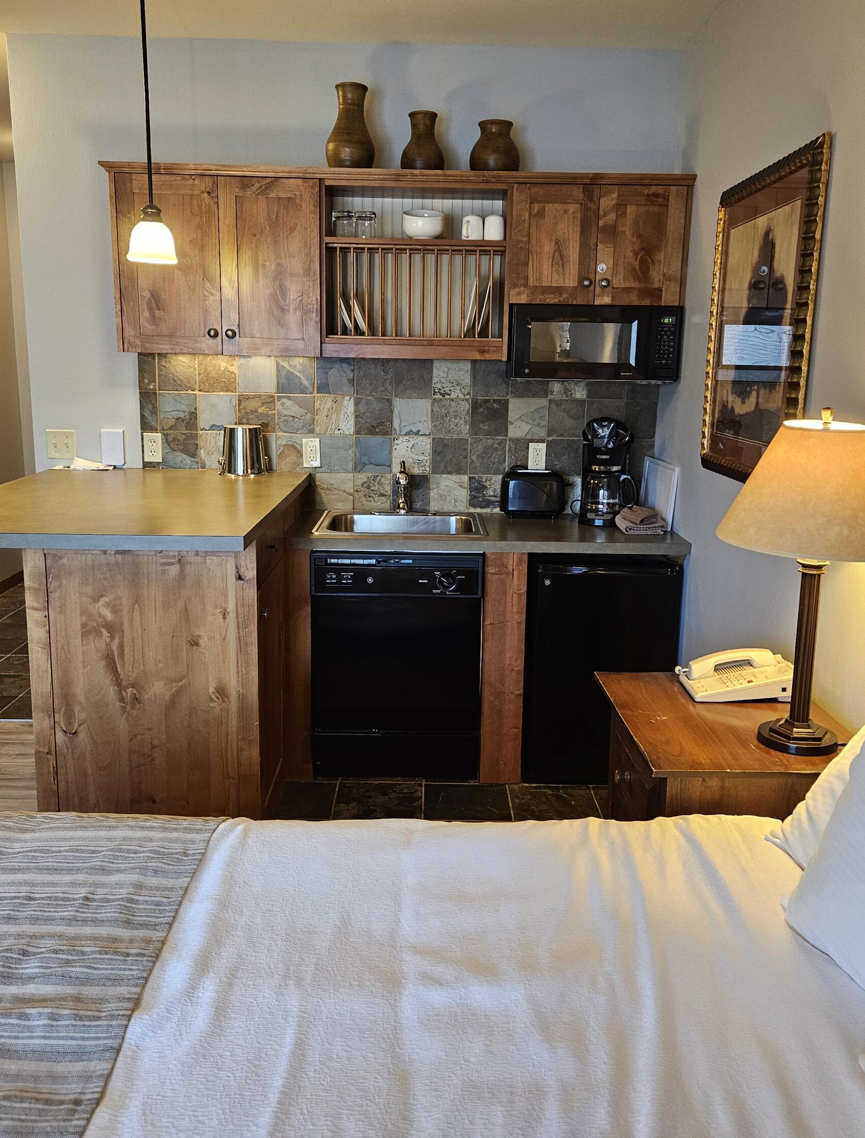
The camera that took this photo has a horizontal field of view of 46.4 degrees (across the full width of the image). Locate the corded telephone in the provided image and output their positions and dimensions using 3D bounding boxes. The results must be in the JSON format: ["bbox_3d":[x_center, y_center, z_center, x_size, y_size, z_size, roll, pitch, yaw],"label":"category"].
[{"bbox_3d":[0.748,0.252,2.464,0.250,0.090,0.200,1,12,-1],"label":"corded telephone"}]

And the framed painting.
[{"bbox_3d":[0.935,-0.697,2.930,0.035,0.905,0.840,1,12,-1],"label":"framed painting"}]

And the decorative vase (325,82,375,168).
[{"bbox_3d":[-0.305,-1.635,3.763,0.182,0.328,0.182,1,12,-1],"label":"decorative vase"}]

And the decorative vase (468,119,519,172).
[{"bbox_3d":[0.234,-1.570,3.782,0.188,0.212,0.188,1,12,-1],"label":"decorative vase"}]

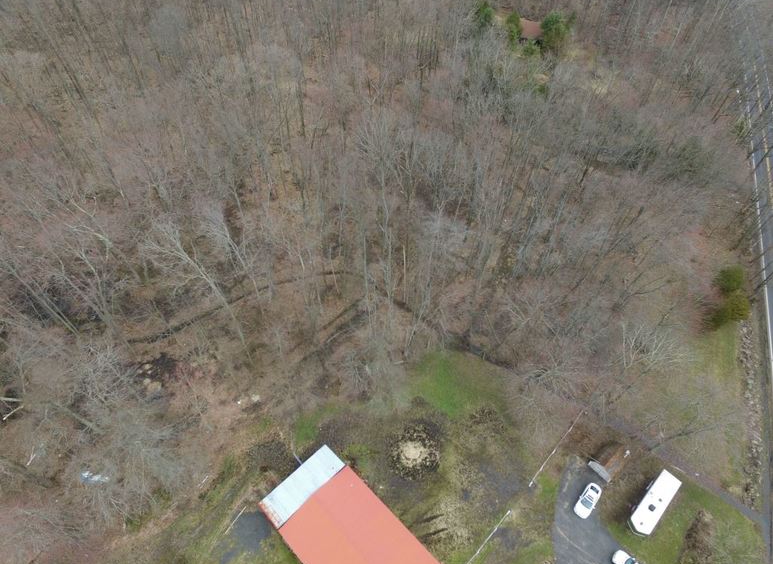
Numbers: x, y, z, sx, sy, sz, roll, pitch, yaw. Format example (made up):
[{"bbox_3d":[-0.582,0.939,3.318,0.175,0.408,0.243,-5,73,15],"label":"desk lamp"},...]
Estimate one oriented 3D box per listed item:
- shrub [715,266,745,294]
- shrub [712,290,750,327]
[{"bbox_3d":[60.400,-0.200,78.700,4.070,5.350,4.070,0,50,0],"label":"shrub"},{"bbox_3d":[57.000,4.400,73.900,4.890,6.470,4.890,0,50,0],"label":"shrub"}]

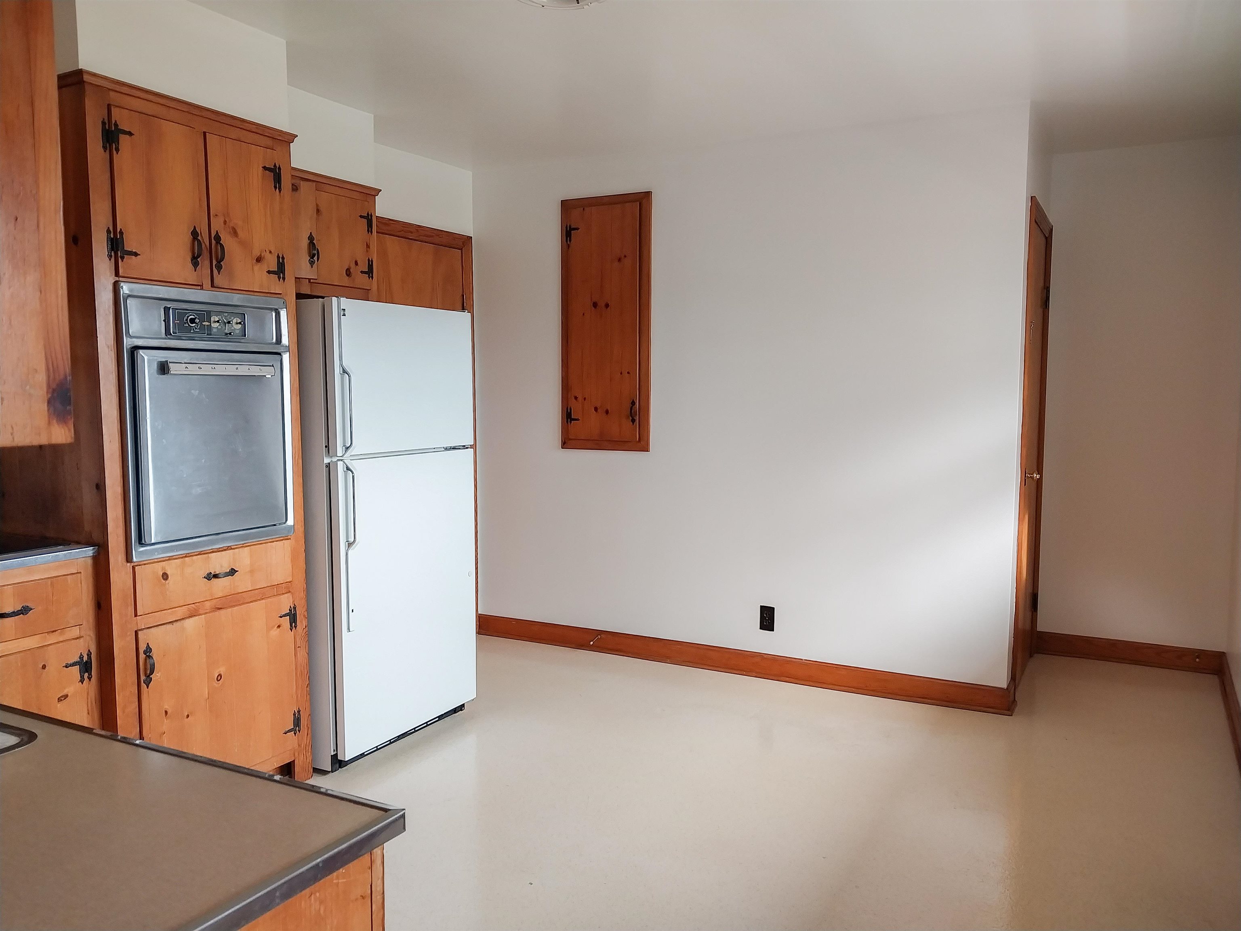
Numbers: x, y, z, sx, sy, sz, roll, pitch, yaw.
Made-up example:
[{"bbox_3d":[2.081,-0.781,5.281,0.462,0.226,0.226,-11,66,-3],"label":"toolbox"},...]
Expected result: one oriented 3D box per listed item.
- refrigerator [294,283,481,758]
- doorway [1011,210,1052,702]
[{"bbox_3d":[-1.065,0.223,3.635,0.676,1.649,0.752,3,6,28],"label":"refrigerator"},{"bbox_3d":[1.824,-0.067,4.238,0.117,2.111,0.856,3,6,27],"label":"doorway"}]

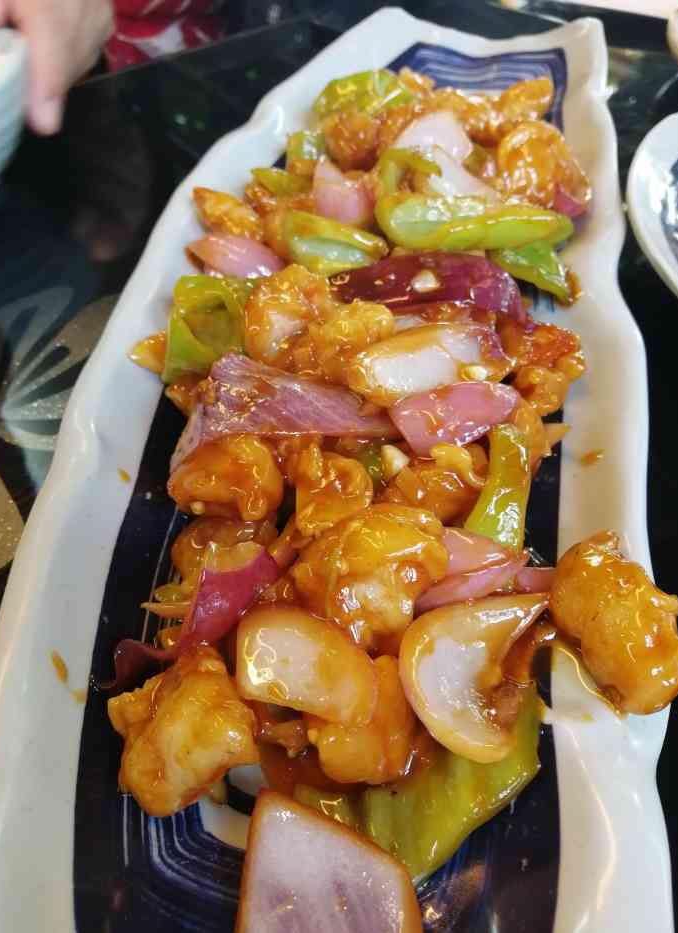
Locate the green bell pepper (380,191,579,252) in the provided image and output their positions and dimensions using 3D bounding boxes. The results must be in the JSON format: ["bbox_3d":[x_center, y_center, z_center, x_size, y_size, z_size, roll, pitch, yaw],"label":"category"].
[{"bbox_3d":[0.059,-0.108,0.323,0.084,0.023,0.024,1,60,3],"label":"green bell pepper"}]

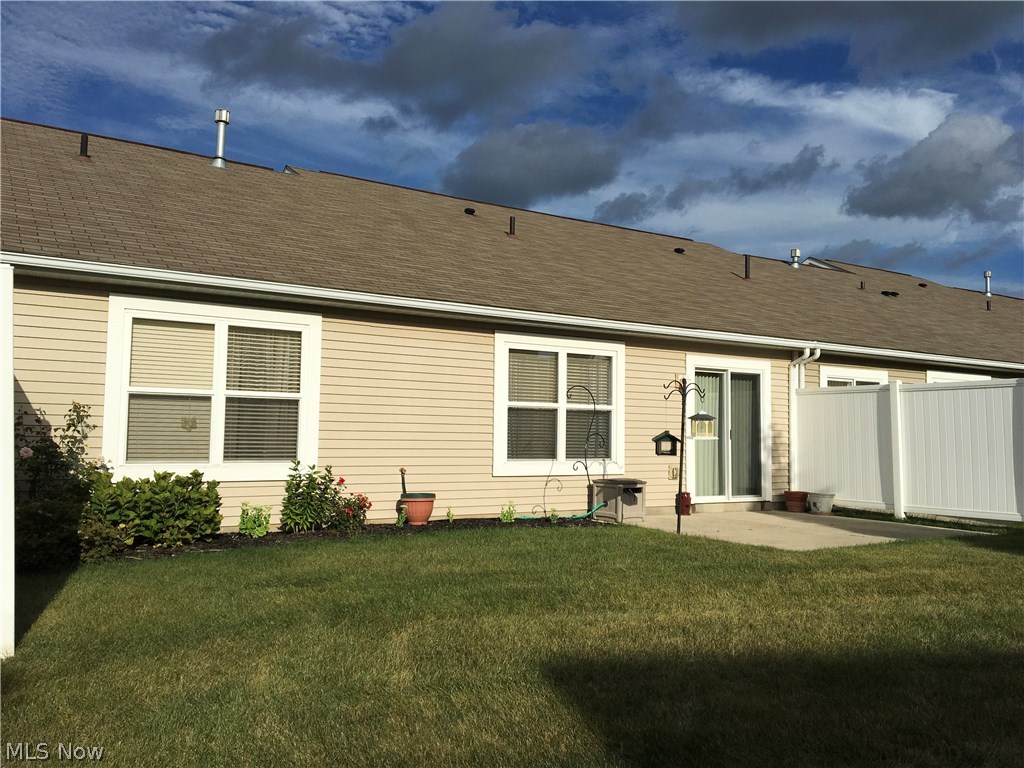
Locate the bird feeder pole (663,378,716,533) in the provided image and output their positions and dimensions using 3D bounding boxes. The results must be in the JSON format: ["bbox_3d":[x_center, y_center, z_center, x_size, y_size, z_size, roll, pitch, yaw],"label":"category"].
[{"bbox_3d":[1.881,0.779,9.301,0.463,1.709,0.402,3,-4,-33],"label":"bird feeder pole"}]

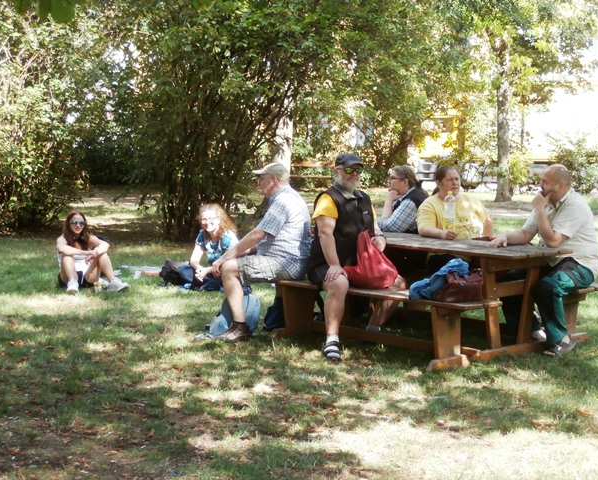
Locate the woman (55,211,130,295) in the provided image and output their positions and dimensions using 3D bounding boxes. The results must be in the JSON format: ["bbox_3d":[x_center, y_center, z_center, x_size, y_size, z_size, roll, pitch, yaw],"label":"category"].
[{"bbox_3d":[-1.930,0.102,11.880,0.640,0.750,0.780,-1,5,-13],"label":"woman"}]

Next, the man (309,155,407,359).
[{"bbox_3d":[0.355,0.085,8.849,0.800,1.340,0.740,-4,7,-39],"label":"man"}]

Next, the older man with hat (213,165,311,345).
[{"bbox_3d":[-0.290,0.075,9.176,0.740,1.300,0.520,0,5,5],"label":"older man with hat"}]

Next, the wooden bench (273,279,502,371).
[{"bbox_3d":[0.547,0.562,8.633,0.430,0.431,1.836,-4,7,-39],"label":"wooden bench"}]

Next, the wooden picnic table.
[{"bbox_3d":[1.017,0.384,9.004,0.640,0.717,1.840,-4,7,-40],"label":"wooden picnic table"}]

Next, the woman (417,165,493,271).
[{"bbox_3d":[1.120,0.059,9.626,0.600,1.250,0.750,1,5,14],"label":"woman"}]

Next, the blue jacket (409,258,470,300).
[{"bbox_3d":[0.920,0.256,8.198,0.400,0.260,0.260,1,5,11],"label":"blue jacket"}]

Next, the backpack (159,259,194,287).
[{"bbox_3d":[-1.170,0.326,12.232,0.360,0.240,0.270,2,6,17],"label":"backpack"}]

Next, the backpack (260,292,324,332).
[{"bbox_3d":[-0.040,0.533,9.710,0.440,0.290,0.280,2,6,17],"label":"backpack"}]

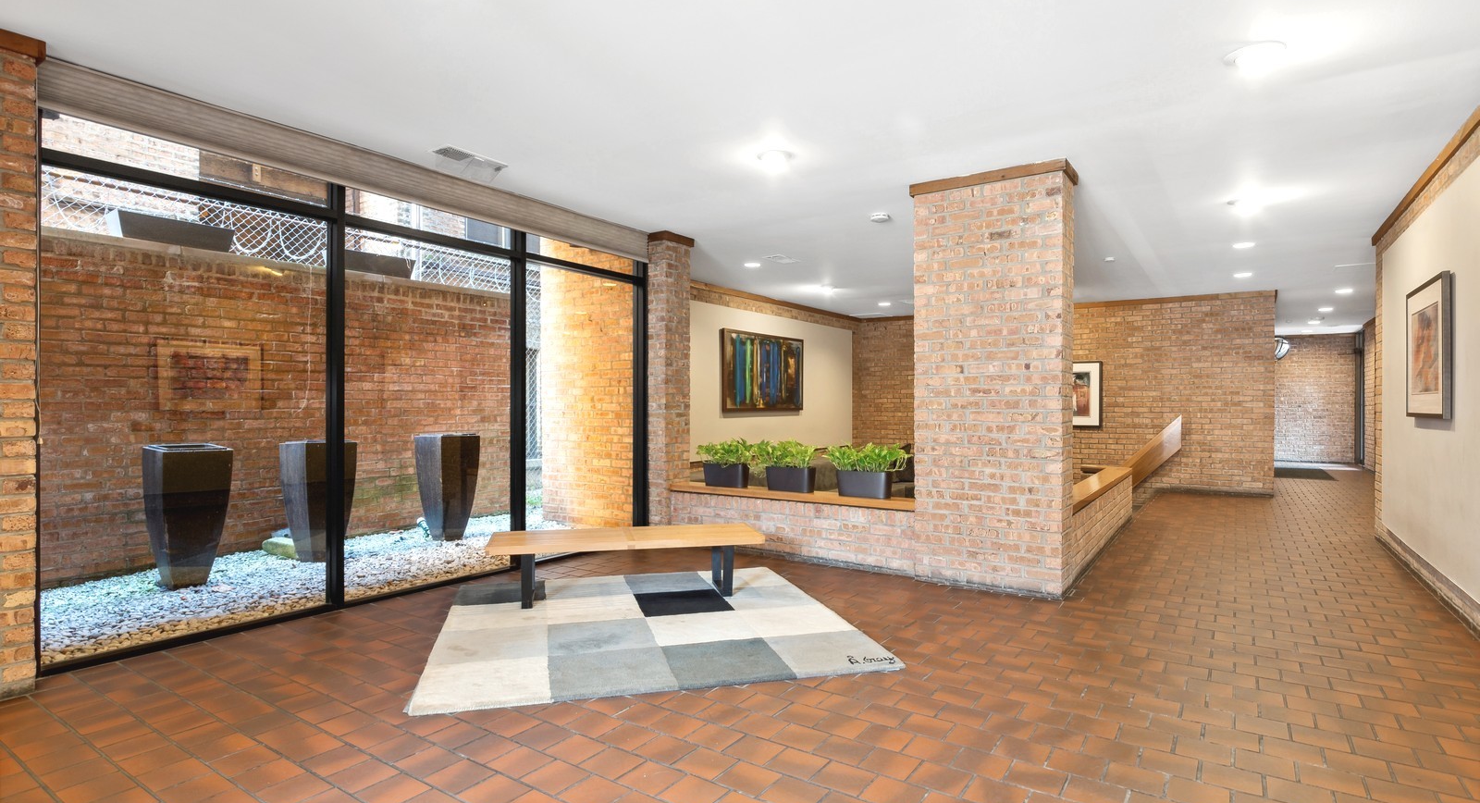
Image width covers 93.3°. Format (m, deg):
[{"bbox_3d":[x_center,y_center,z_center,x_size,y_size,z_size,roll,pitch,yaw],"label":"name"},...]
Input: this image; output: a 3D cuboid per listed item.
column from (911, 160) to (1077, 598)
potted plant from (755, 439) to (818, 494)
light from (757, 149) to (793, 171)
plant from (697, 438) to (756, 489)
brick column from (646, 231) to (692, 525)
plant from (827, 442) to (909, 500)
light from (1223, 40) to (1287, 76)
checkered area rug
[{"bbox_3d":[1.573,-0.118,4.355,0.910,2.514,0.350,0,0,34],"label":"column"},{"bbox_3d":[0.350,0.481,5.267,0.420,0.385,0.250,0,0,34],"label":"potted plant"},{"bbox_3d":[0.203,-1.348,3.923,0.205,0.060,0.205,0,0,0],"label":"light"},{"bbox_3d":[-0.115,0.483,5.567,0.400,0.385,0.250,0,0,34],"label":"plant"},{"bbox_3d":[-0.595,-0.109,5.821,0.220,2.514,0.350,0,0,34],"label":"brick column"},{"bbox_3d":[0.910,0.478,4.927,0.470,0.385,0.250,0,0,34],"label":"plant"},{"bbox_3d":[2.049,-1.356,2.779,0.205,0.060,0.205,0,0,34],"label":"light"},{"bbox_3d":[-0.498,1.124,3.631,1.956,0.020,1.874,0,0,-16],"label":"checkered area rug"}]

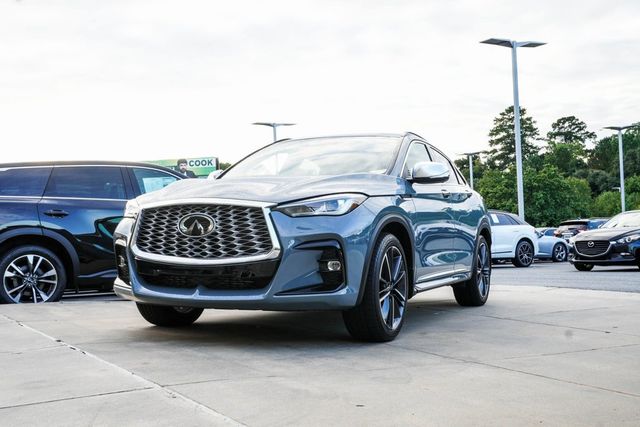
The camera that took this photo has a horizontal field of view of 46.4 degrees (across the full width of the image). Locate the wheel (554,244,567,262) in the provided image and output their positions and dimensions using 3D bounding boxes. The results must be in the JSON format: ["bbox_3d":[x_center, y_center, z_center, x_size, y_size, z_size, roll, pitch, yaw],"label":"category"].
[{"bbox_3d":[8.175,1.349,25.611,0.650,0.650,0.230,-1,-1,-15],"label":"wheel"}]

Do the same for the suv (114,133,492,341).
[{"bbox_3d":[0.255,0.094,6.768,1.940,1.620,4.730,0,-1,25],"label":"suv"}]

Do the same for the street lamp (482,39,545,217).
[{"bbox_3d":[6.775,-2.082,25.505,2.400,7.600,0.550,-1,-2,-28],"label":"street lamp"}]

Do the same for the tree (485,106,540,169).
[{"bbox_3d":[22.264,-4.685,84.812,6.400,15.000,6.400,-2,-1,0],"label":"tree"}]

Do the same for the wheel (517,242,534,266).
[{"bbox_3d":[5.928,1.196,21.915,0.770,0.770,0.270,-1,-2,-32],"label":"wheel"}]

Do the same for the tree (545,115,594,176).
[{"bbox_3d":[28.619,-4.146,84.827,5.900,13.800,5.900,-2,-1,0],"label":"tree"}]

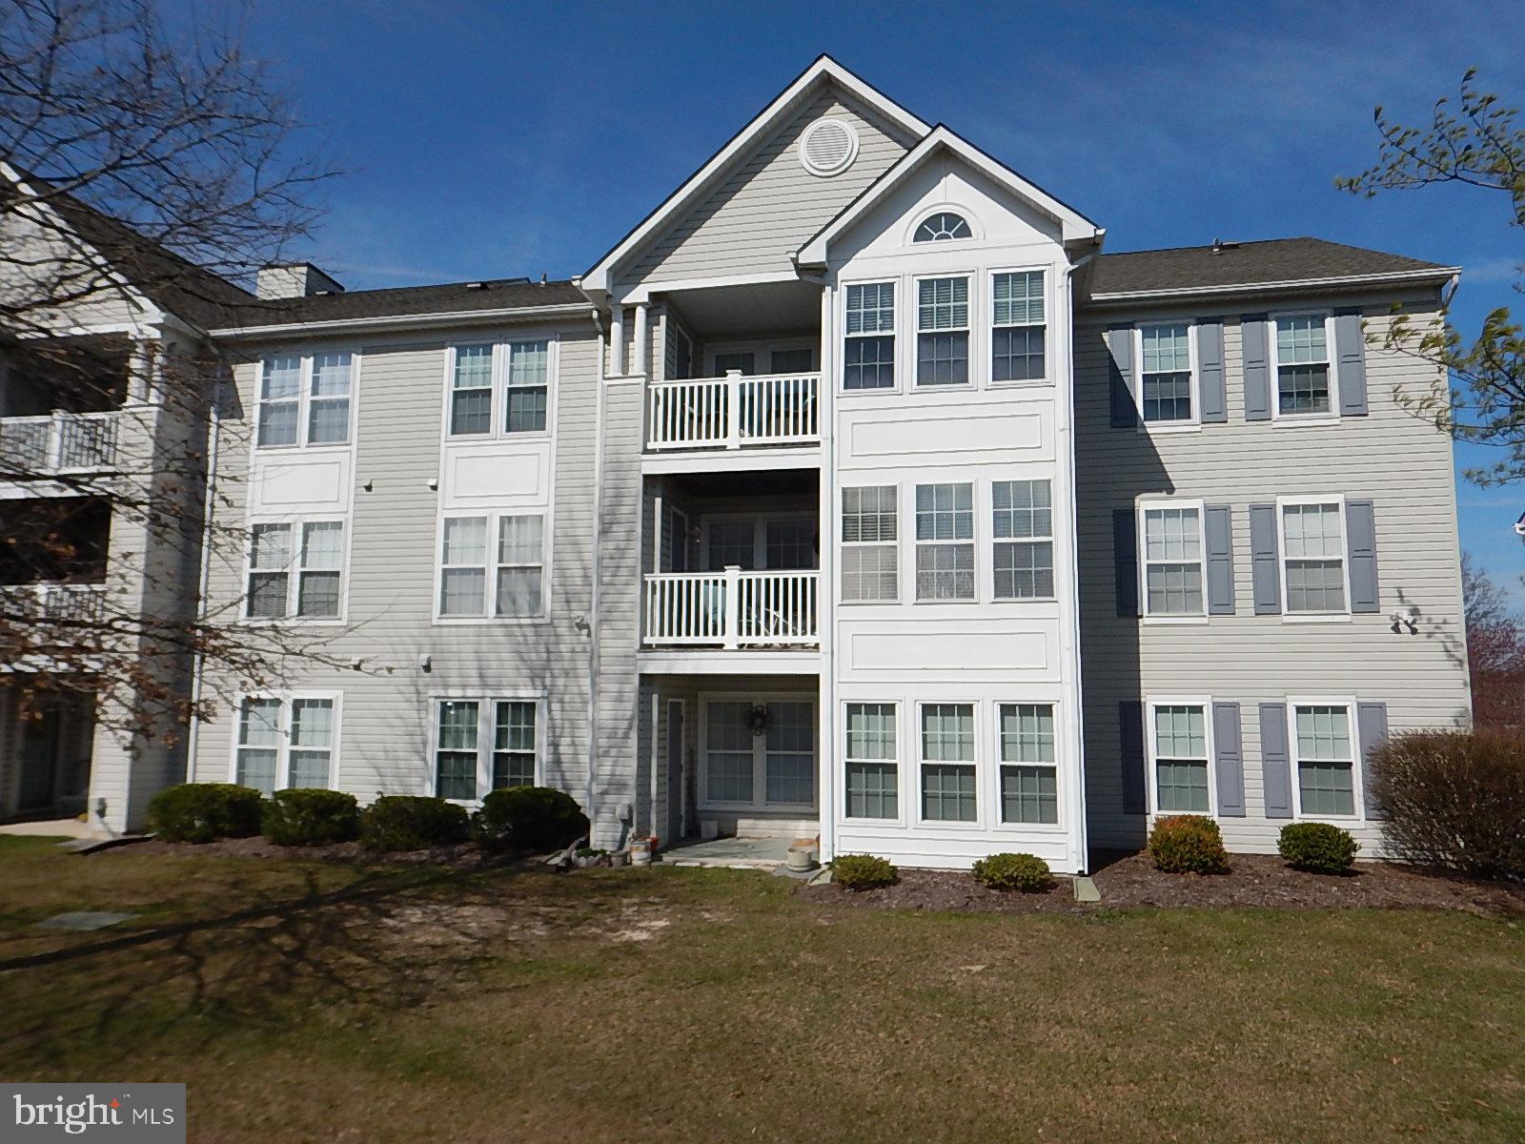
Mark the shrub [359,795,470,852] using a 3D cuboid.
[{"bbox_3d":[-4.950,3.541,15.018,1.600,0.710,1.150,-1,-7,12],"label":"shrub"}]

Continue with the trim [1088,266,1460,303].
[{"bbox_3d":[7.342,-4.157,15.296,4.954,0.130,0.130,-1,-7,12],"label":"trim"}]

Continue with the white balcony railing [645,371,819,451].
[{"bbox_3d":[-0.400,-2.309,15.000,2.560,1.152,0.150,-1,-8,12],"label":"white balcony railing"}]

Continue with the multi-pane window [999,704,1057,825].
[{"bbox_3d":[3.280,2.366,13.082,0.701,1.470,0.080,-1,-8,12],"label":"multi-pane window"}]

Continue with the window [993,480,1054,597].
[{"bbox_3d":[3.344,-0.414,13.560,0.771,1.553,0.090,-1,-7,12],"label":"window"}]

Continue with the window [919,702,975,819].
[{"bbox_3d":[2.360,2.418,13.440,0.702,1.478,0.100,-1,-7,12],"label":"window"}]

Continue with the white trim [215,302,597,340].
[{"bbox_3d":[-5.927,-4.029,17.005,6.806,0.148,0.130,-1,-7,12],"label":"white trim"}]

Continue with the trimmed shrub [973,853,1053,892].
[{"bbox_3d":[2.948,3.506,12.416,0.880,0.400,0.850,-1,-8,12],"label":"trimmed shrub"}]

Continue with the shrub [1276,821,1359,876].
[{"bbox_3d":[7.156,3.532,13.623,0.950,0.640,0.920,-1,-7,12],"label":"shrub"}]

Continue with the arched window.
[{"bbox_3d":[2.427,-4.665,14.277,0.777,0.421,0.100,-1,-7,12],"label":"arched window"}]

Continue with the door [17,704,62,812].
[{"bbox_3d":[-12.793,3.231,18.739,0.100,1.920,0.840,-1,-7,12],"label":"door"}]

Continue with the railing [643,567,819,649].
[{"bbox_3d":[-0.410,0.500,14.825,2.630,1.159,0.160,-1,-7,12],"label":"railing"}]

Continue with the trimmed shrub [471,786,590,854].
[{"bbox_3d":[-3.251,3.460,14.891,1.580,0.860,1.280,-1,-8,12],"label":"trimmed shrub"}]

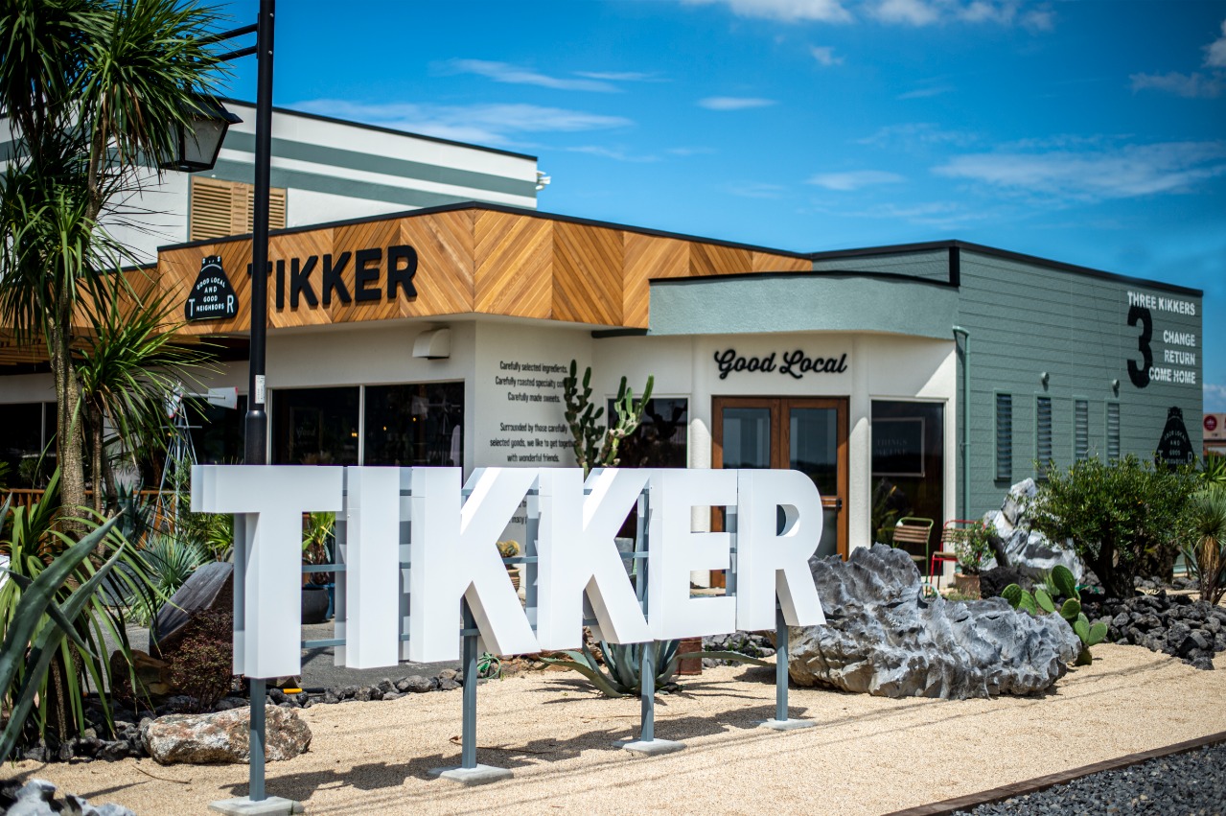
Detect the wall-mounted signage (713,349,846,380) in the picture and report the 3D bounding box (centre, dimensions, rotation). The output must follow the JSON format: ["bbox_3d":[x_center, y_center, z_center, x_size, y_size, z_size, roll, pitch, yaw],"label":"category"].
[{"bbox_3d":[1.903,-0.488,19.249,1.520,0.350,0.050,1,-2,-4],"label":"wall-mounted signage"}]

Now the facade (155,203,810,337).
[{"bbox_3d":[-1.588,-1.414,21.411,5.700,1.130,5.650,-1,-3,42],"label":"facade"}]

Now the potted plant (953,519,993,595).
[{"bbox_3d":[3.833,1.608,18.050,0.440,0.860,0.440,0,-2,12],"label":"potted plant"}]

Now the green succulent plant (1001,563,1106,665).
[{"bbox_3d":[3.180,1.483,12.300,0.710,0.735,0.600,0,-2,14],"label":"green succulent plant"}]

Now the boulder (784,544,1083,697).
[{"bbox_3d":[2.200,1.454,11.807,1.950,0.950,1.250,0,-2,4],"label":"boulder"}]

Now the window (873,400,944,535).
[{"bbox_3d":[3.364,0.925,19.390,1.080,2.015,0.100,2,-2,-32],"label":"window"}]

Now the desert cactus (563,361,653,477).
[{"bbox_3d":[-0.061,0.687,17.900,0.950,2.340,0.750,1,-2,0],"label":"desert cactus"}]

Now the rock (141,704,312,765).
[{"bbox_3d":[-2.022,1.693,8.896,0.820,0.280,0.500,1,-2,-7],"label":"rock"}]

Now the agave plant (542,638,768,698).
[{"bbox_3d":[0.258,1.618,11.451,1.550,0.570,1.400,0,-2,0],"label":"agave plant"}]

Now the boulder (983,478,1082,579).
[{"bbox_3d":[4.726,1.426,19.200,1.080,1.270,0.950,0,-2,14],"label":"boulder"}]

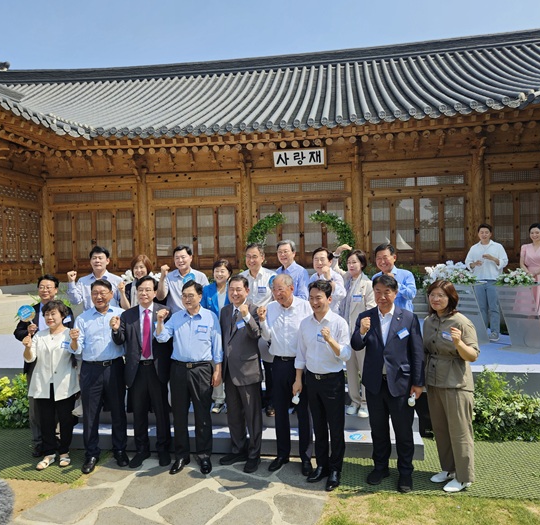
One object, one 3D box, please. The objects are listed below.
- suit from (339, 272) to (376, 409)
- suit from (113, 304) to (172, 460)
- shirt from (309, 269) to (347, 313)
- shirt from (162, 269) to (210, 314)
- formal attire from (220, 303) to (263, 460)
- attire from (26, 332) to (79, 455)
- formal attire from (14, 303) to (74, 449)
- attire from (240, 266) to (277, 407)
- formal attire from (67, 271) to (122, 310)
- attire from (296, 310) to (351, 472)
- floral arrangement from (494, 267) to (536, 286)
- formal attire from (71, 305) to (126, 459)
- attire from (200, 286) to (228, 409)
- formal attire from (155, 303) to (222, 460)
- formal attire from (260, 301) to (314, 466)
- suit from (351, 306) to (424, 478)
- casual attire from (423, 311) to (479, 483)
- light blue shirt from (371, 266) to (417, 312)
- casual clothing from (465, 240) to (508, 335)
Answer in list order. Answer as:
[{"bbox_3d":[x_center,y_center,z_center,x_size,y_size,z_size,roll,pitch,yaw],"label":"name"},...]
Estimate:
[{"bbox_3d":[0.899,0.802,4.750,0.420,1.399,0.330,-1,1,20],"label":"suit"},{"bbox_3d":[-1.206,1.125,4.398,0.550,1.460,0.380,-2,1,-14],"label":"suit"},{"bbox_3d":[0.588,0.397,4.800,0.440,0.671,0.380,-1,1,14],"label":"shirt"},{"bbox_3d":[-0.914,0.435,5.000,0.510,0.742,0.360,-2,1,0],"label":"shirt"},{"bbox_3d":[-0.263,1.100,4.298,0.450,1.460,0.350,-1,1,24],"label":"formal attire"},{"bbox_3d":[-2.058,1.229,4.380,0.500,1.215,0.380,-2,1,-9],"label":"attire"},{"bbox_3d":[-2.255,1.160,4.650,0.580,1.520,0.380,-2,1,-12],"label":"formal attire"},{"bbox_3d":[-0.114,0.775,4.840,0.440,1.467,0.300,-2,1,7],"label":"attire"},{"bbox_3d":[-1.926,0.429,5.120,0.600,0.683,0.360,-2,1,-7],"label":"formal attire"},{"bbox_3d":[0.453,1.093,3.940,0.480,1.370,0.370,-1,1,26],"label":"attire"},{"bbox_3d":[3.325,0.190,6.300,0.560,0.271,0.320,-1,1,14],"label":"floral arrangement"},{"bbox_3d":[-1.611,1.118,4.369,0.520,1.450,0.360,-2,1,-17],"label":"formal attire"},{"bbox_3d":[-0.530,0.883,4.980,0.430,1.338,0.300,-2,1,3],"label":"attire"},{"bbox_3d":[-0.735,1.104,4.244,0.580,1.410,0.400,-2,1,-3],"label":"formal attire"},{"bbox_3d":[0.149,1.057,4.202,0.480,1.500,0.360,-1,1,17],"label":"formal attire"},{"bbox_3d":[0.979,1.075,3.875,0.600,1.450,0.400,-1,1,24],"label":"suit"},{"bbox_3d":[1.506,1.118,3.880,0.520,1.430,0.420,-1,1,45],"label":"casual attire"},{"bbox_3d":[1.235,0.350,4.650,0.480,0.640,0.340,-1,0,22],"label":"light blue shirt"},{"bbox_3d":[3.226,0.373,6.930,0.620,1.401,0.380,-1,1,19],"label":"casual clothing"}]

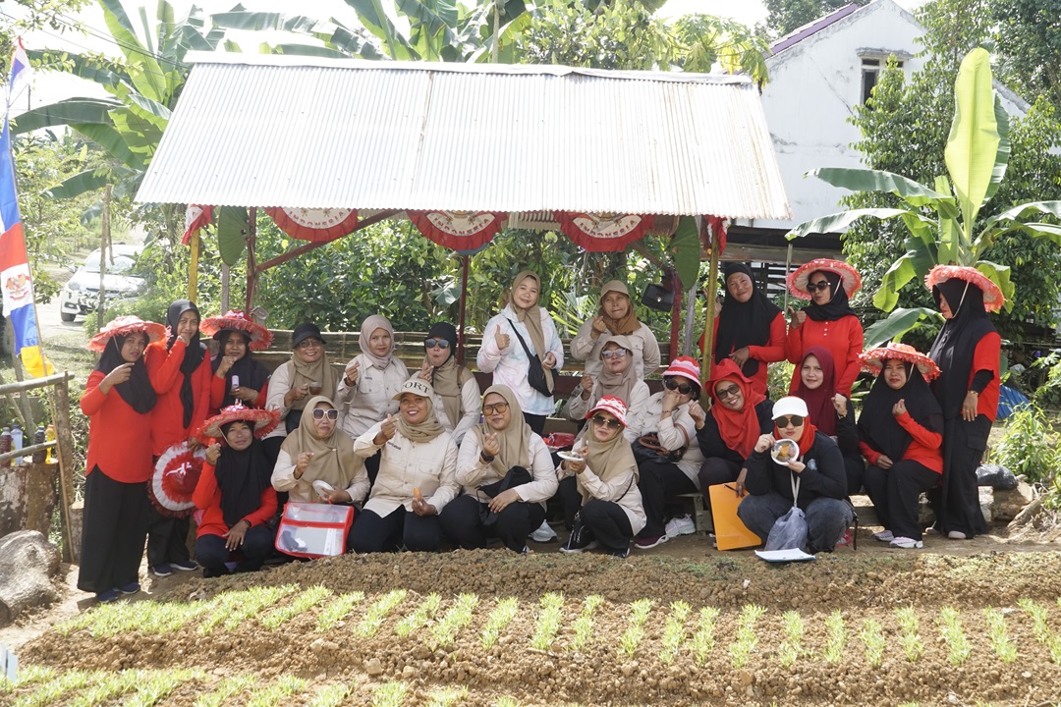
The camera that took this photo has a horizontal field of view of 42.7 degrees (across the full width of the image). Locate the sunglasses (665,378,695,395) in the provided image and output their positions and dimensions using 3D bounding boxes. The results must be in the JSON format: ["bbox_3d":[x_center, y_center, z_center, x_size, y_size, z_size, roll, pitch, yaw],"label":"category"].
[{"bbox_3d":[0.834,0.191,7.620,0.155,0.060,0.130,24,3,8],"label":"sunglasses"}]

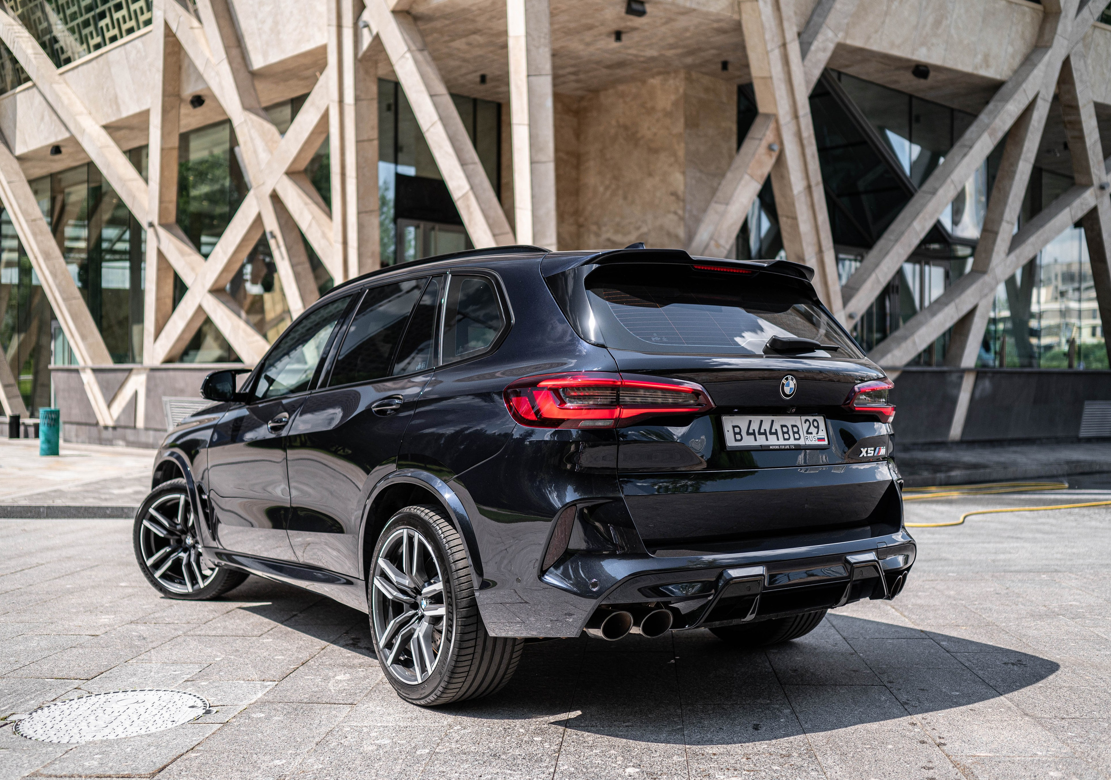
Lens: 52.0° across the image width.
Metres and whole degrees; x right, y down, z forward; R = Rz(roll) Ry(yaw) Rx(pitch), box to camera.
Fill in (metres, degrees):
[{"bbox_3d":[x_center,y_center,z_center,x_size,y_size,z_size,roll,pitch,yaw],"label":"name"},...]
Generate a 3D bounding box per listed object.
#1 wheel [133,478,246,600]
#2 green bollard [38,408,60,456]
[{"bbox_3d":[-2.114,0.884,6.694,0.730,0.730,0.295,-1,-2,23],"label":"wheel"},{"bbox_3d":[-10.668,0.887,24.000,0.410,1.000,0.410,0,-1,-17],"label":"green bollard"}]

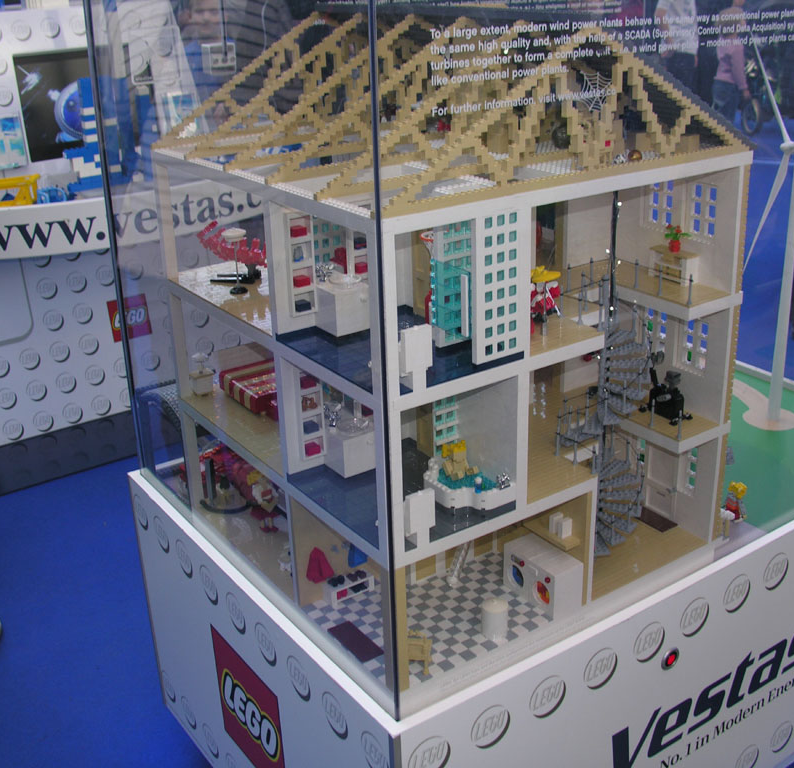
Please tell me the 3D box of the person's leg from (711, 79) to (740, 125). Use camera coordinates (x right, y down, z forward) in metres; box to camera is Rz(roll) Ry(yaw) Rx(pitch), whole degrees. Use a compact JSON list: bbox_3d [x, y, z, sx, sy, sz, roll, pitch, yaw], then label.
[{"bbox_3d":[2.253,-1.841,7.076,0.175,0.450,0.180,-4,23,-6],"label":"person's leg"}]

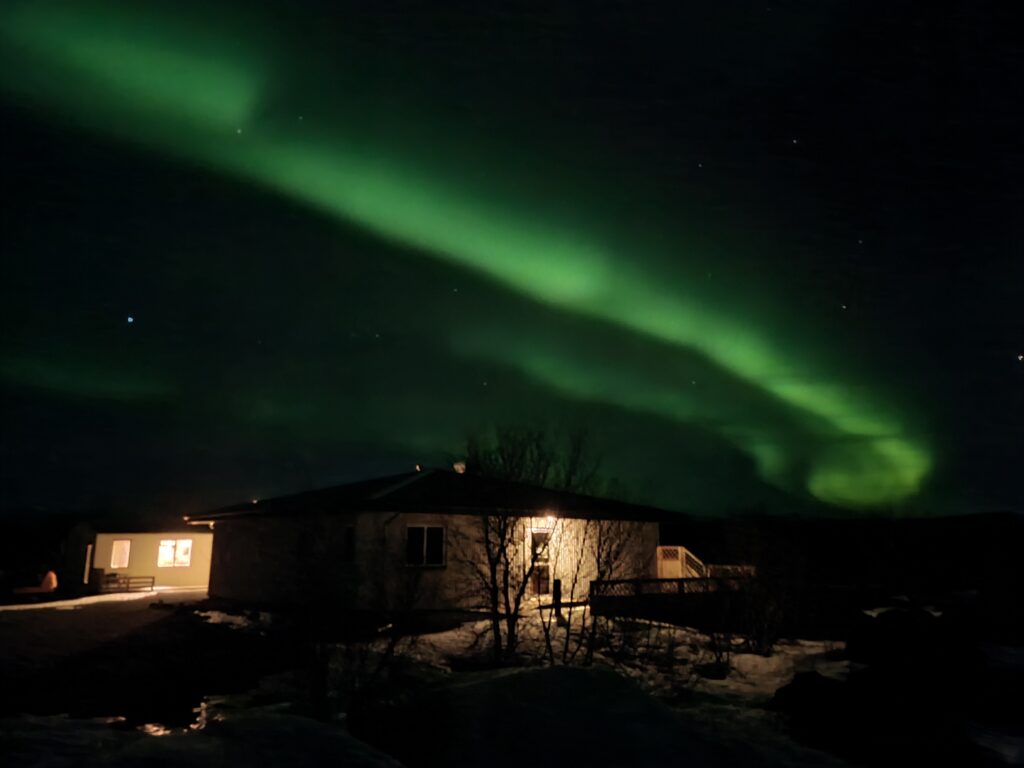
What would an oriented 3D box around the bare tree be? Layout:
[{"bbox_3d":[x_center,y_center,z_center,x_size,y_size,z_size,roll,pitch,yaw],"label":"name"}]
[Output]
[{"bbox_3d":[0.370,3.000,14.700,2.900,4.500,2.600,0,-11,0],"label":"bare tree"}]

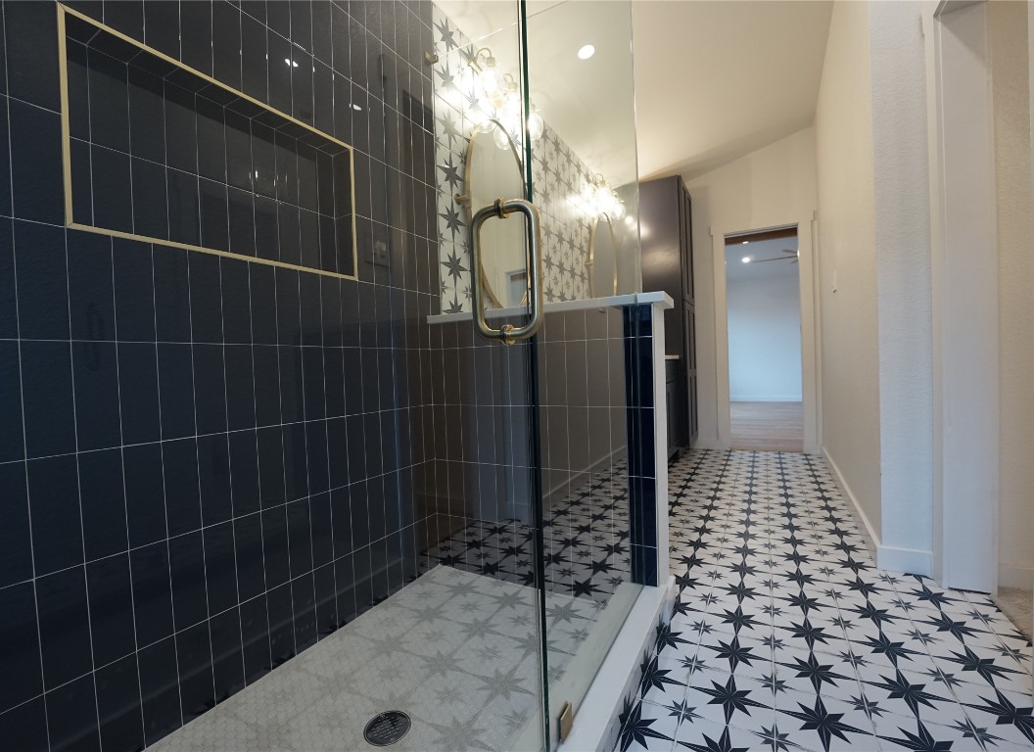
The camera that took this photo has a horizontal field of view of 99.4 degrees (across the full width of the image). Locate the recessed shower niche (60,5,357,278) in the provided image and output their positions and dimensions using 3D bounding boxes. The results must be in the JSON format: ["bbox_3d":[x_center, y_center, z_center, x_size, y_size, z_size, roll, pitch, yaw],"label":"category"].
[{"bbox_3d":[-0.779,-0.542,1.220,0.097,0.462,0.752,-1,1,29],"label":"recessed shower niche"}]

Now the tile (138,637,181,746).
[{"bbox_3d":[-0.839,0.732,1.023,0.010,0.220,0.075,-2,1,30],"label":"tile"}]

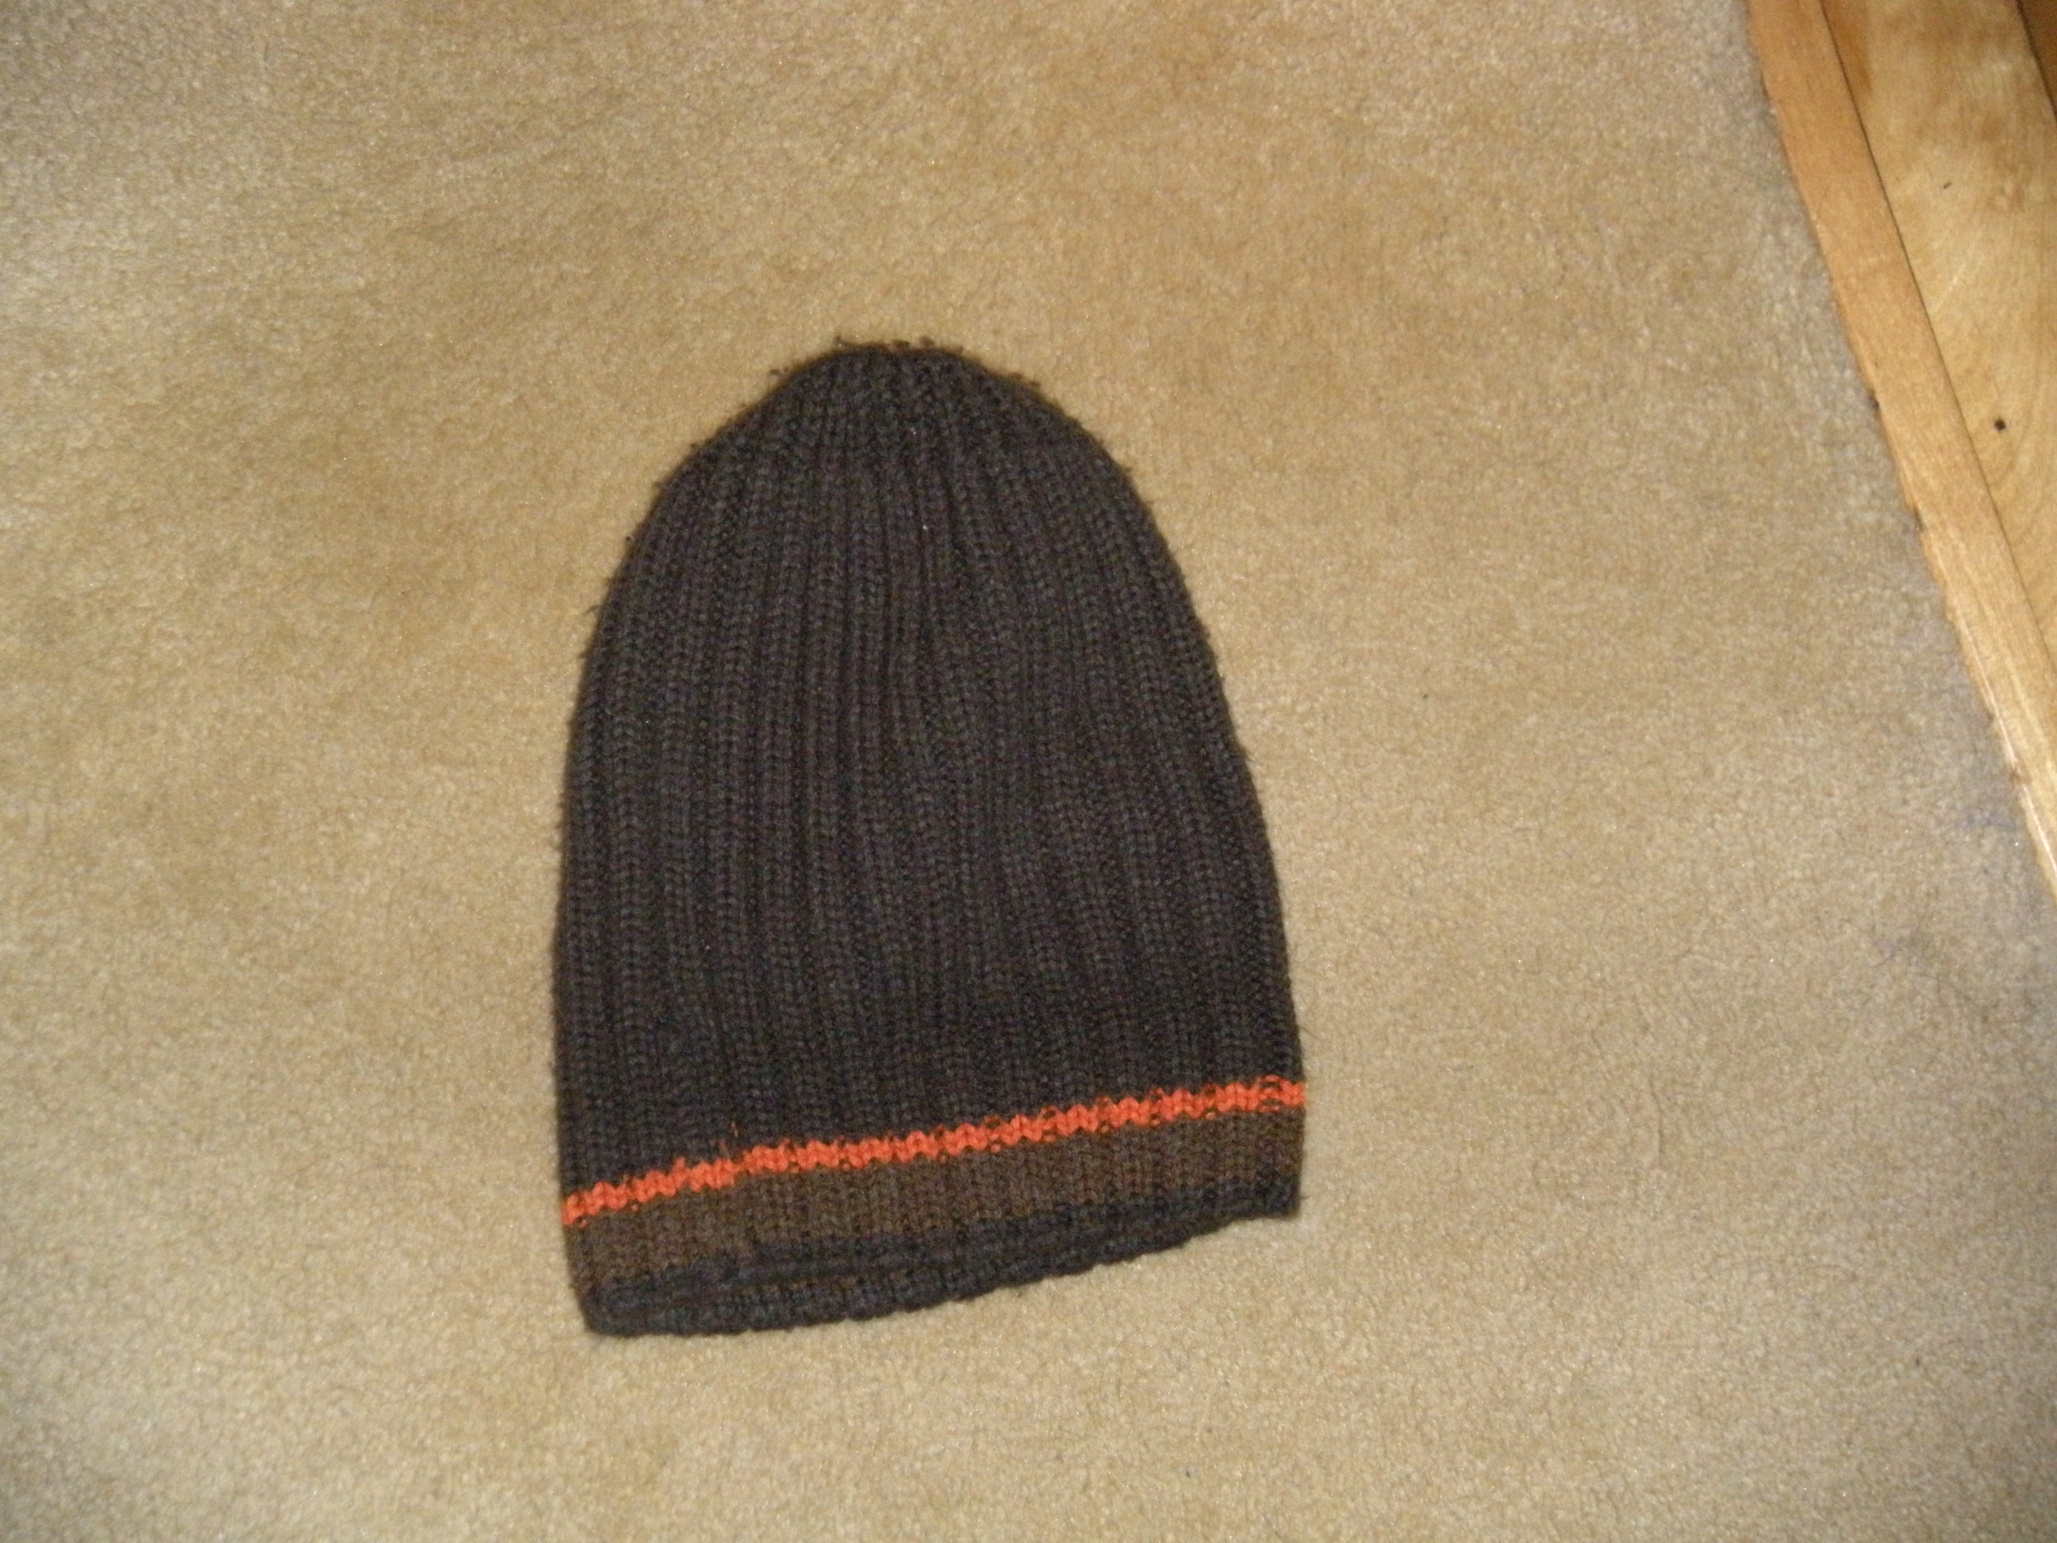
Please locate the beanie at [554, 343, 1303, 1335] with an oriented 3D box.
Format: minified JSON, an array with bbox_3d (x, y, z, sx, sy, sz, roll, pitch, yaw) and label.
[{"bbox_3d":[-0.034,0.011,1.047,0.211,0.035,0.293,-4,73,-1],"label":"beanie"}]

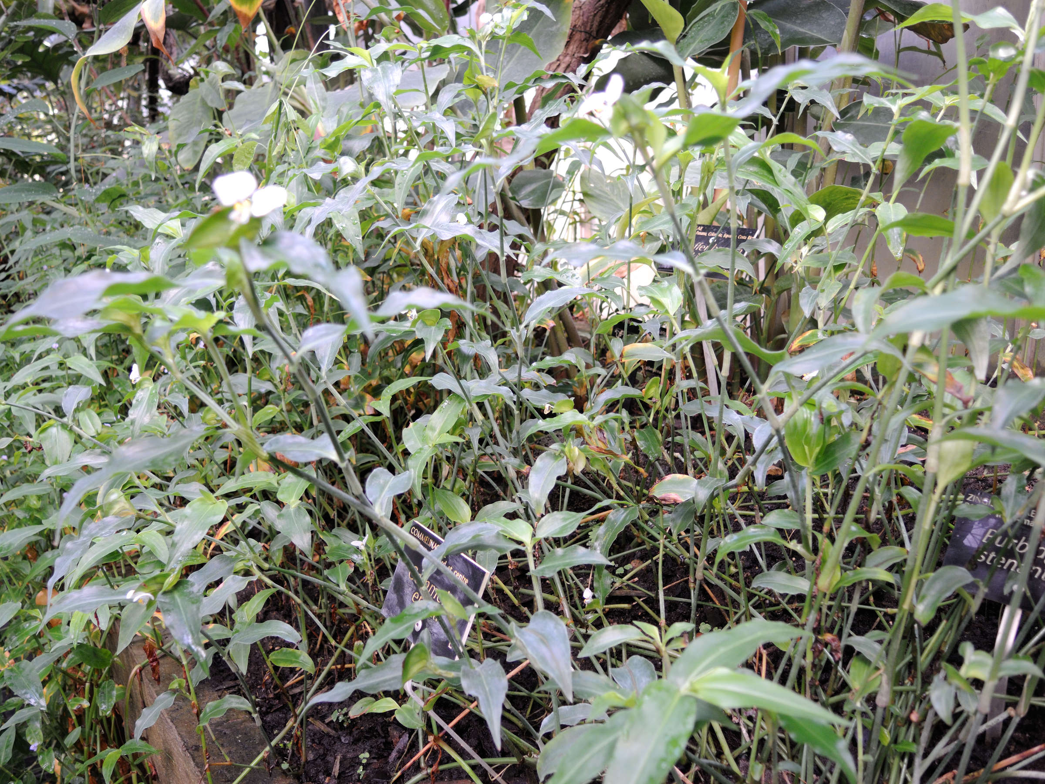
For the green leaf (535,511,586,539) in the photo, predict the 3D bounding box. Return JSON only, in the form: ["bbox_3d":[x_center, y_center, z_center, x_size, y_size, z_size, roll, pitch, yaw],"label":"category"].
[{"bbox_3d":[0.036,0.123,0.781,0.050,0.011,0.024,-16,40,-23],"label":"green leaf"}]

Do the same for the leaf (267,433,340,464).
[{"bbox_3d":[-0.159,0.041,0.610,0.056,0.010,0.024,6,48,12],"label":"leaf"}]

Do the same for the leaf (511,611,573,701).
[{"bbox_3d":[0.014,0.187,0.599,0.033,0.069,0.016,-28,-18,-9],"label":"leaf"}]

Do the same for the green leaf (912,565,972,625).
[{"bbox_3d":[0.303,0.146,0.610,0.067,0.017,0.021,-25,39,-27],"label":"green leaf"}]

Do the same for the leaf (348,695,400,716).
[{"bbox_3d":[-0.126,0.266,0.717,0.042,0.009,0.017,-14,41,-18],"label":"leaf"}]

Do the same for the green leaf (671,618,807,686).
[{"bbox_3d":[0.146,0.175,0.575,0.108,0.017,0.028,-14,38,-22],"label":"green leaf"}]

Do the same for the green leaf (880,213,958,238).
[{"bbox_3d":[0.237,-0.099,0.503,0.050,0.022,0.010,-5,58,9],"label":"green leaf"}]

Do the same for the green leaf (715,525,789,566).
[{"bbox_3d":[0.203,0.136,0.750,0.074,0.028,0.022,-9,32,-16],"label":"green leaf"}]

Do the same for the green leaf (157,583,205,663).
[{"bbox_3d":[-0.241,0.164,0.599,0.029,0.062,0.014,-24,-18,-9],"label":"green leaf"}]

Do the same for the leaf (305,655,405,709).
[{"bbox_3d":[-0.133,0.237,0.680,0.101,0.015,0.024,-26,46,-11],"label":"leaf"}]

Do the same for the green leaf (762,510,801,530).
[{"bbox_3d":[0.263,0.129,0.850,0.058,0.012,0.023,10,33,-20],"label":"green leaf"}]

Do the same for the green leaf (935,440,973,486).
[{"bbox_3d":[0.291,0.047,0.570,0.048,0.023,0.014,-56,13,-25],"label":"green leaf"}]

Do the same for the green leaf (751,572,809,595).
[{"bbox_3d":[0.242,0.179,0.790,0.067,0.012,0.024,10,38,-17],"label":"green leaf"}]

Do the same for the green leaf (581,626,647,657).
[{"bbox_3d":[0.078,0.215,0.728,0.059,0.011,0.024,-15,42,-12],"label":"green leaf"}]

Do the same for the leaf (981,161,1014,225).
[{"bbox_3d":[0.343,-0.143,0.610,0.026,0.057,0.015,24,-21,-10],"label":"leaf"}]

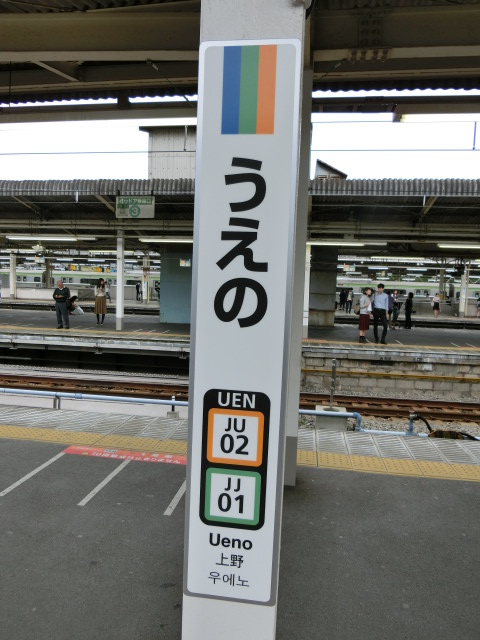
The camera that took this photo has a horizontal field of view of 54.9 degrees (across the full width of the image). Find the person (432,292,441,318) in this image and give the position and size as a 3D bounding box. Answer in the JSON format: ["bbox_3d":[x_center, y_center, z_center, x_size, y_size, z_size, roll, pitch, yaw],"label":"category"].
[{"bbox_3d":[12.360,-0.860,29.000,0.460,1.620,0.300,3,4,9],"label":"person"}]

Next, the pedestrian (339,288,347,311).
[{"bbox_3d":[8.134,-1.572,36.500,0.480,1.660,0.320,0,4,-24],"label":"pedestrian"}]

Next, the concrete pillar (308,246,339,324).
[{"bbox_3d":[3.538,-1.407,19.700,1.120,3.400,1.100,3,4,8],"label":"concrete pillar"}]

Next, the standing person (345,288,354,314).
[{"bbox_3d":[7.364,-1.268,31.000,0.500,1.730,0.320,3,4,17],"label":"standing person"}]

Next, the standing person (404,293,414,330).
[{"bbox_3d":[7.555,-0.414,20.600,0.330,1.630,0.450,1,4,-21],"label":"standing person"}]

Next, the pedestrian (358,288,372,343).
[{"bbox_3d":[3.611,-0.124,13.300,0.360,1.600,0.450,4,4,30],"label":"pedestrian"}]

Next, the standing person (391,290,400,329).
[{"bbox_3d":[6.560,-0.435,19.500,0.330,1.650,0.460,5,5,41],"label":"standing person"}]

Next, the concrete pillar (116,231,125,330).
[{"bbox_3d":[-3.749,-1.239,14.500,0.240,3.150,0.240,3,4,8],"label":"concrete pillar"}]

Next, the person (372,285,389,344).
[{"bbox_3d":[4.043,-0.164,13.300,0.500,1.740,0.320,3,4,9],"label":"person"}]

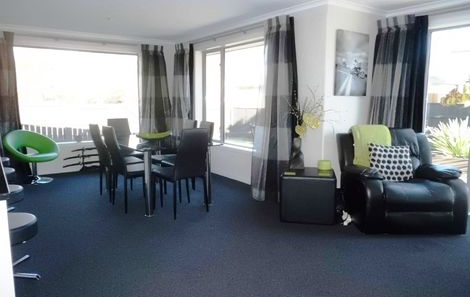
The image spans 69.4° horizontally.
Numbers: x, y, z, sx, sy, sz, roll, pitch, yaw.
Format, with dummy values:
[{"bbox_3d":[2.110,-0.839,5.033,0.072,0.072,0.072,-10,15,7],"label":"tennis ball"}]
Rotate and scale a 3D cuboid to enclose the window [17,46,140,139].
[{"bbox_3d":[-2.712,-0.911,6.057,2.074,1.613,0.100,-6,10,-35],"label":"window"}]

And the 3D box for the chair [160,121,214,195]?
[{"bbox_3d":[-0.593,0.150,4.498,0.563,0.986,0.429,-6,10,-35],"label":"chair"}]

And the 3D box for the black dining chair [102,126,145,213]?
[{"bbox_3d":[-1.210,0.215,4.038,0.563,0.986,0.429,-6,10,-35],"label":"black dining chair"}]

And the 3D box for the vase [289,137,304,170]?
[{"bbox_3d":[0.736,0.053,3.963,0.165,0.374,0.160,2,8,11],"label":"vase"}]

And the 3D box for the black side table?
[{"bbox_3d":[0.808,0.511,3.776,0.548,0.480,0.557,2,8,11],"label":"black side table"}]

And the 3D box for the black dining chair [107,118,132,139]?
[{"bbox_3d":[-1.693,0.046,5.207,0.429,0.986,0.563,-6,10,-35],"label":"black dining chair"}]

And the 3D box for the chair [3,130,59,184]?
[{"bbox_3d":[-3.133,0.128,5.275,0.700,0.800,0.760,5,9,29],"label":"chair"}]

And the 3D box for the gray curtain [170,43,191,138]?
[{"bbox_3d":[-1.009,-0.810,6.500,0.160,2.291,0.845,-6,10,-35],"label":"gray curtain"}]

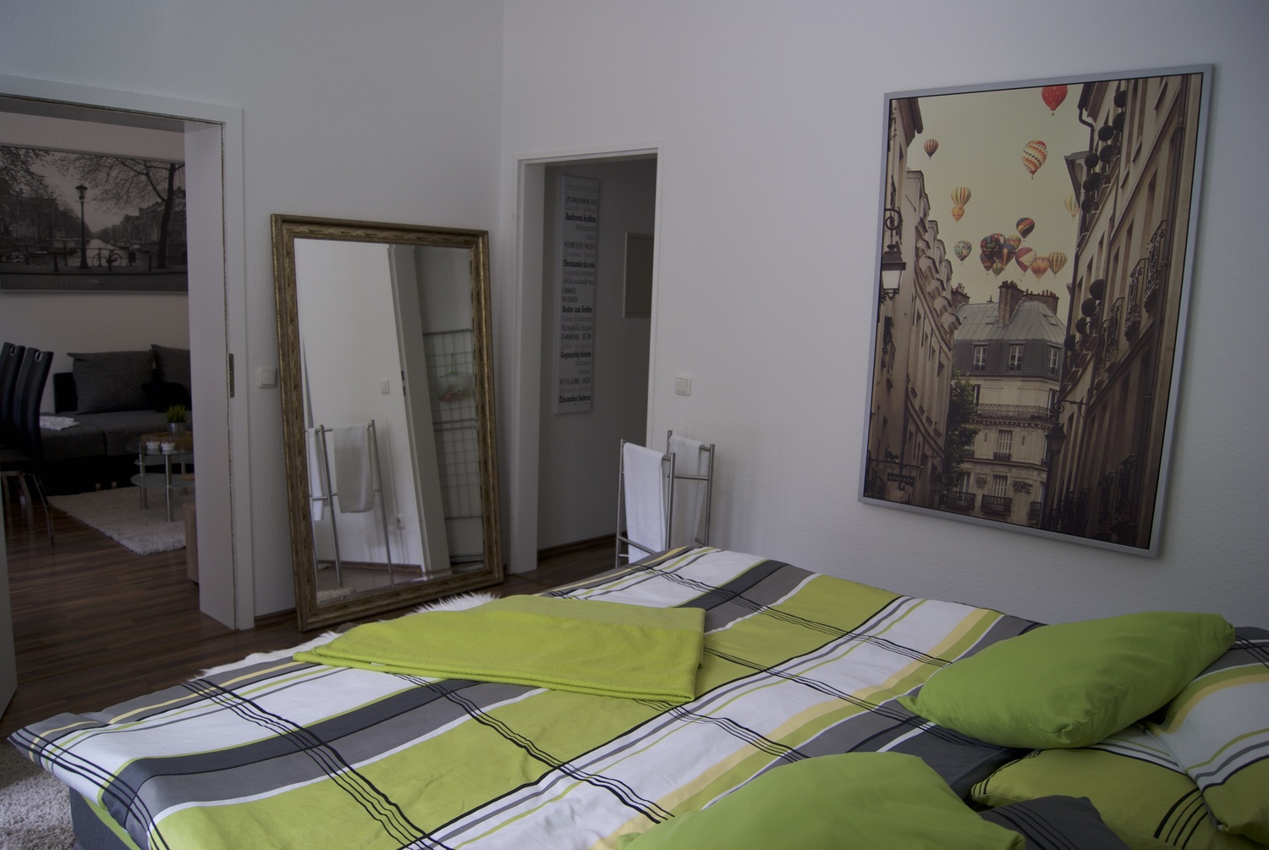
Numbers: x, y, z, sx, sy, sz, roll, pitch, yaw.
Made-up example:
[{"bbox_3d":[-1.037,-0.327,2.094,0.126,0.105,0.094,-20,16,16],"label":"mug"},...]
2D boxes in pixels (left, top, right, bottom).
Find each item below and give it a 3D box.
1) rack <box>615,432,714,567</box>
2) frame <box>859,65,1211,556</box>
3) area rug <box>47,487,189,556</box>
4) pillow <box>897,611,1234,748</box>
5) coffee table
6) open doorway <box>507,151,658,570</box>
[{"bbox_3d":[0.111,0.488,3.563,0.315,0.870,0.440,-3,9,-30],"label":"rack"},{"bbox_3d":[1.228,-0.366,3.083,0.985,1.410,0.030,8,10,38],"label":"frame"},{"bbox_3d":[-2.447,0.469,6.017,1.650,0.030,1.800,10,11,44],"label":"area rug"},{"bbox_3d":[0.932,0.516,2.075,0.580,0.170,0.410,-13,1,-31],"label":"pillow"},{"bbox_3d":[-2.763,0.278,5.758,0.580,0.420,1.000,-1,9,-19],"label":"coffee table"},{"bbox_3d":[-0.211,-0.206,4.378,0.835,1.990,0.160,8,10,38],"label":"open doorway"}]

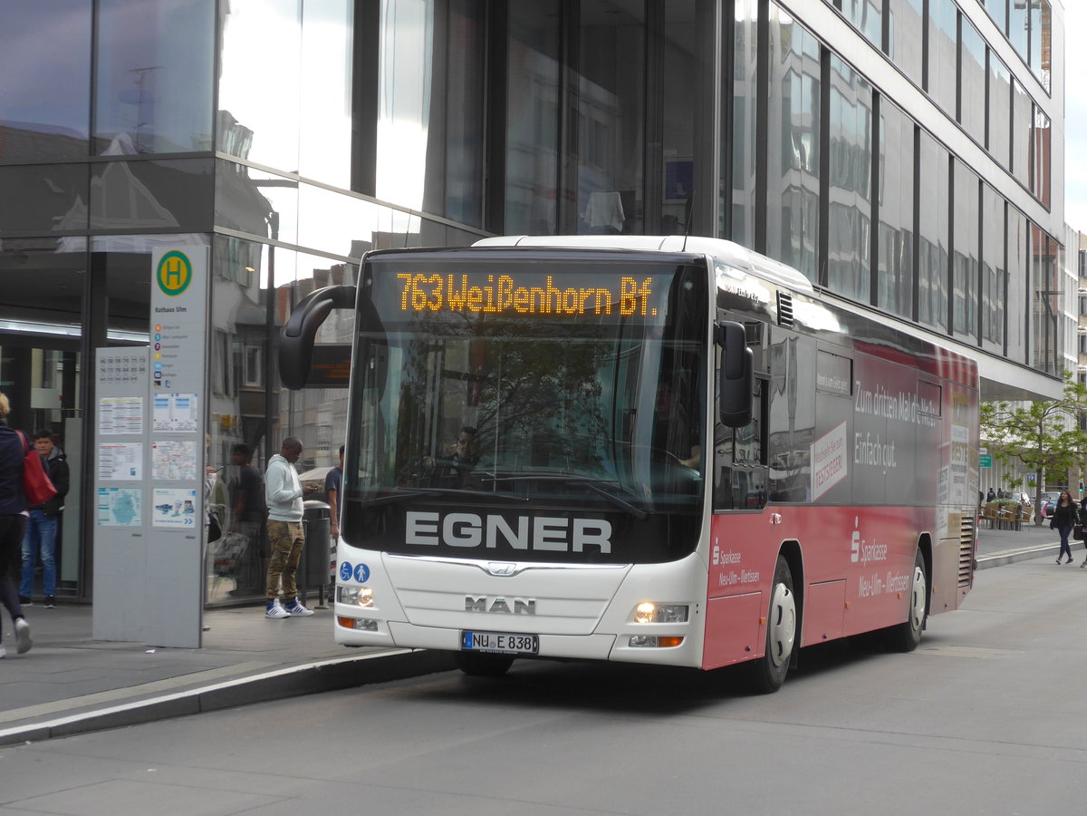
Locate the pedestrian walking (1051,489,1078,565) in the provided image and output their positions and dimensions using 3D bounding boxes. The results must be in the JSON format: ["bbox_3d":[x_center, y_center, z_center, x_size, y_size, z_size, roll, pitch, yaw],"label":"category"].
[{"bbox_3d":[11.932,2.726,57.500,0.540,1.680,0.450,0,-2,27],"label":"pedestrian walking"}]

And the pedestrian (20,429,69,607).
[{"bbox_3d":[-5.095,1.126,25.600,0.520,1.790,0.350,0,-2,6],"label":"pedestrian"}]

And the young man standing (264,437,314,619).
[{"bbox_3d":[-2.475,1.161,24.300,0.420,1.735,0.450,0,-2,21],"label":"young man standing"}]

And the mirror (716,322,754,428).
[{"bbox_3d":[1.217,-0.217,16.030,0.205,0.665,0.170,2,-2,10],"label":"mirror"}]

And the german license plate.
[{"bbox_3d":[-0.278,1.507,16.137,0.525,0.117,0.020,2,-2,18],"label":"german license plate"}]

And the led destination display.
[{"bbox_3d":[-0.117,-0.746,16.618,1.820,0.265,0.080,2,-2,18],"label":"led destination display"}]

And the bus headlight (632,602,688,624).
[{"bbox_3d":[0.749,1.300,15.912,0.320,0.125,0.170,2,-2,10],"label":"bus headlight"}]

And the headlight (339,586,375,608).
[{"bbox_3d":[-1.237,1.246,16.568,0.320,0.125,0.170,2,-2,26],"label":"headlight"}]

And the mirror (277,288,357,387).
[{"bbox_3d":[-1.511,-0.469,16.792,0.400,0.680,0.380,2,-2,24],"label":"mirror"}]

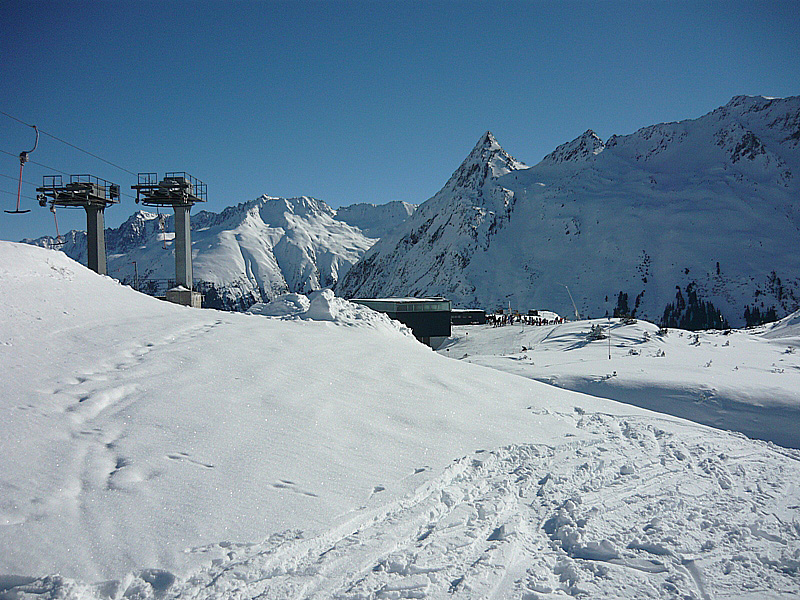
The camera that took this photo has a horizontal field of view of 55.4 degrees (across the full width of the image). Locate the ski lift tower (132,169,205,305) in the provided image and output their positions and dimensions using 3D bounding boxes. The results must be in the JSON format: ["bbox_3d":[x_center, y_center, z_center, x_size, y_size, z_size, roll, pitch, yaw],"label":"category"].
[{"bbox_3d":[-14.900,-3.830,49.500,3.500,8.500,4.600,0,3,-1],"label":"ski lift tower"}]

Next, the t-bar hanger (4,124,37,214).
[{"bbox_3d":[-15.100,-5.200,30.500,1.200,3.600,0.380,0,3,-3],"label":"t-bar hanger"}]

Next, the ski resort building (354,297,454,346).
[{"bbox_3d":[-0.300,3.550,125.000,16.500,7.400,11.000,0,3,-5],"label":"ski resort building"}]

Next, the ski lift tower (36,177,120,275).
[{"bbox_3d":[-20.800,-3.950,49.500,3.500,8.100,4.600,0,3,-1],"label":"ski lift tower"}]

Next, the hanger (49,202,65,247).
[{"bbox_3d":[-21.300,-4.700,47.500,1.100,2.900,0.350,-6,3,-3],"label":"hanger"}]

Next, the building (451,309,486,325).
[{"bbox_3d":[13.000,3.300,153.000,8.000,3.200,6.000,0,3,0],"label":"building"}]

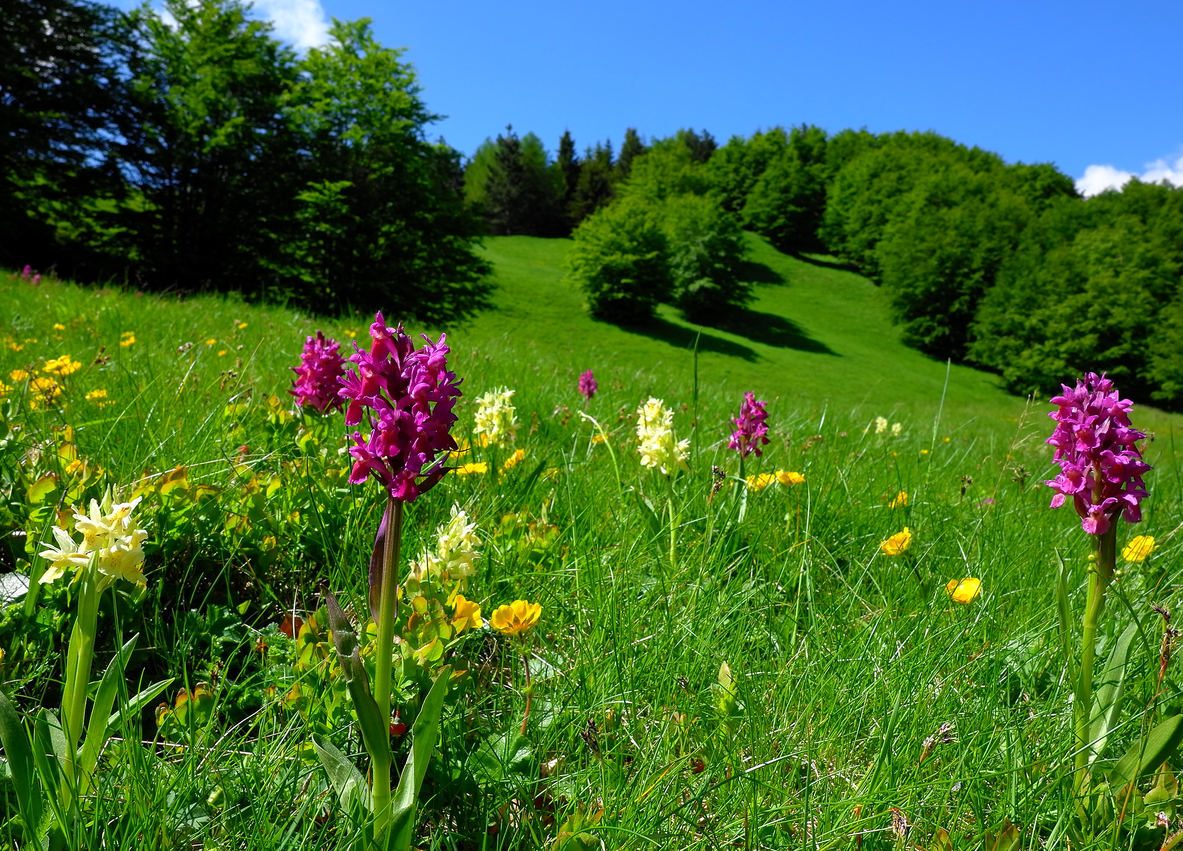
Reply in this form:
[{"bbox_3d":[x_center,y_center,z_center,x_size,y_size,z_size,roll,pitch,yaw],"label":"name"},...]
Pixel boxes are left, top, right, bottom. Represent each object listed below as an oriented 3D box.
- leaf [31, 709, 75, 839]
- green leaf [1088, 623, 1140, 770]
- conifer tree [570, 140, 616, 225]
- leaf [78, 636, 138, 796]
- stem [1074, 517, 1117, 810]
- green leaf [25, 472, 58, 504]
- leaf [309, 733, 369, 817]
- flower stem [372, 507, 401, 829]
[{"bbox_3d":[-0.213,0.139,0.395,0.014,0.053,0.009,-7,0,-13],"label":"leaf"},{"bbox_3d":[0.233,0.119,0.445,0.014,0.068,0.008,18,-18,19],"label":"green leaf"},{"bbox_3d":[0.151,-24.073,100.000,4.600,9.300,4.600,0,3,0],"label":"conifer tree"},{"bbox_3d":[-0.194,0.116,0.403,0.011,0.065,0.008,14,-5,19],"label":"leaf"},{"bbox_3d":[0.220,0.105,0.436,0.008,0.131,0.007,4,3,0],"label":"stem"},{"bbox_3d":[-0.358,0.041,0.650,0.021,0.021,0.009,0,3,0],"label":"green leaf"},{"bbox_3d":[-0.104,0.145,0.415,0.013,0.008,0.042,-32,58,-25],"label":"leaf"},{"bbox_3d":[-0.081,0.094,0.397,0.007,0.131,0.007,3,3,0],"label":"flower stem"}]

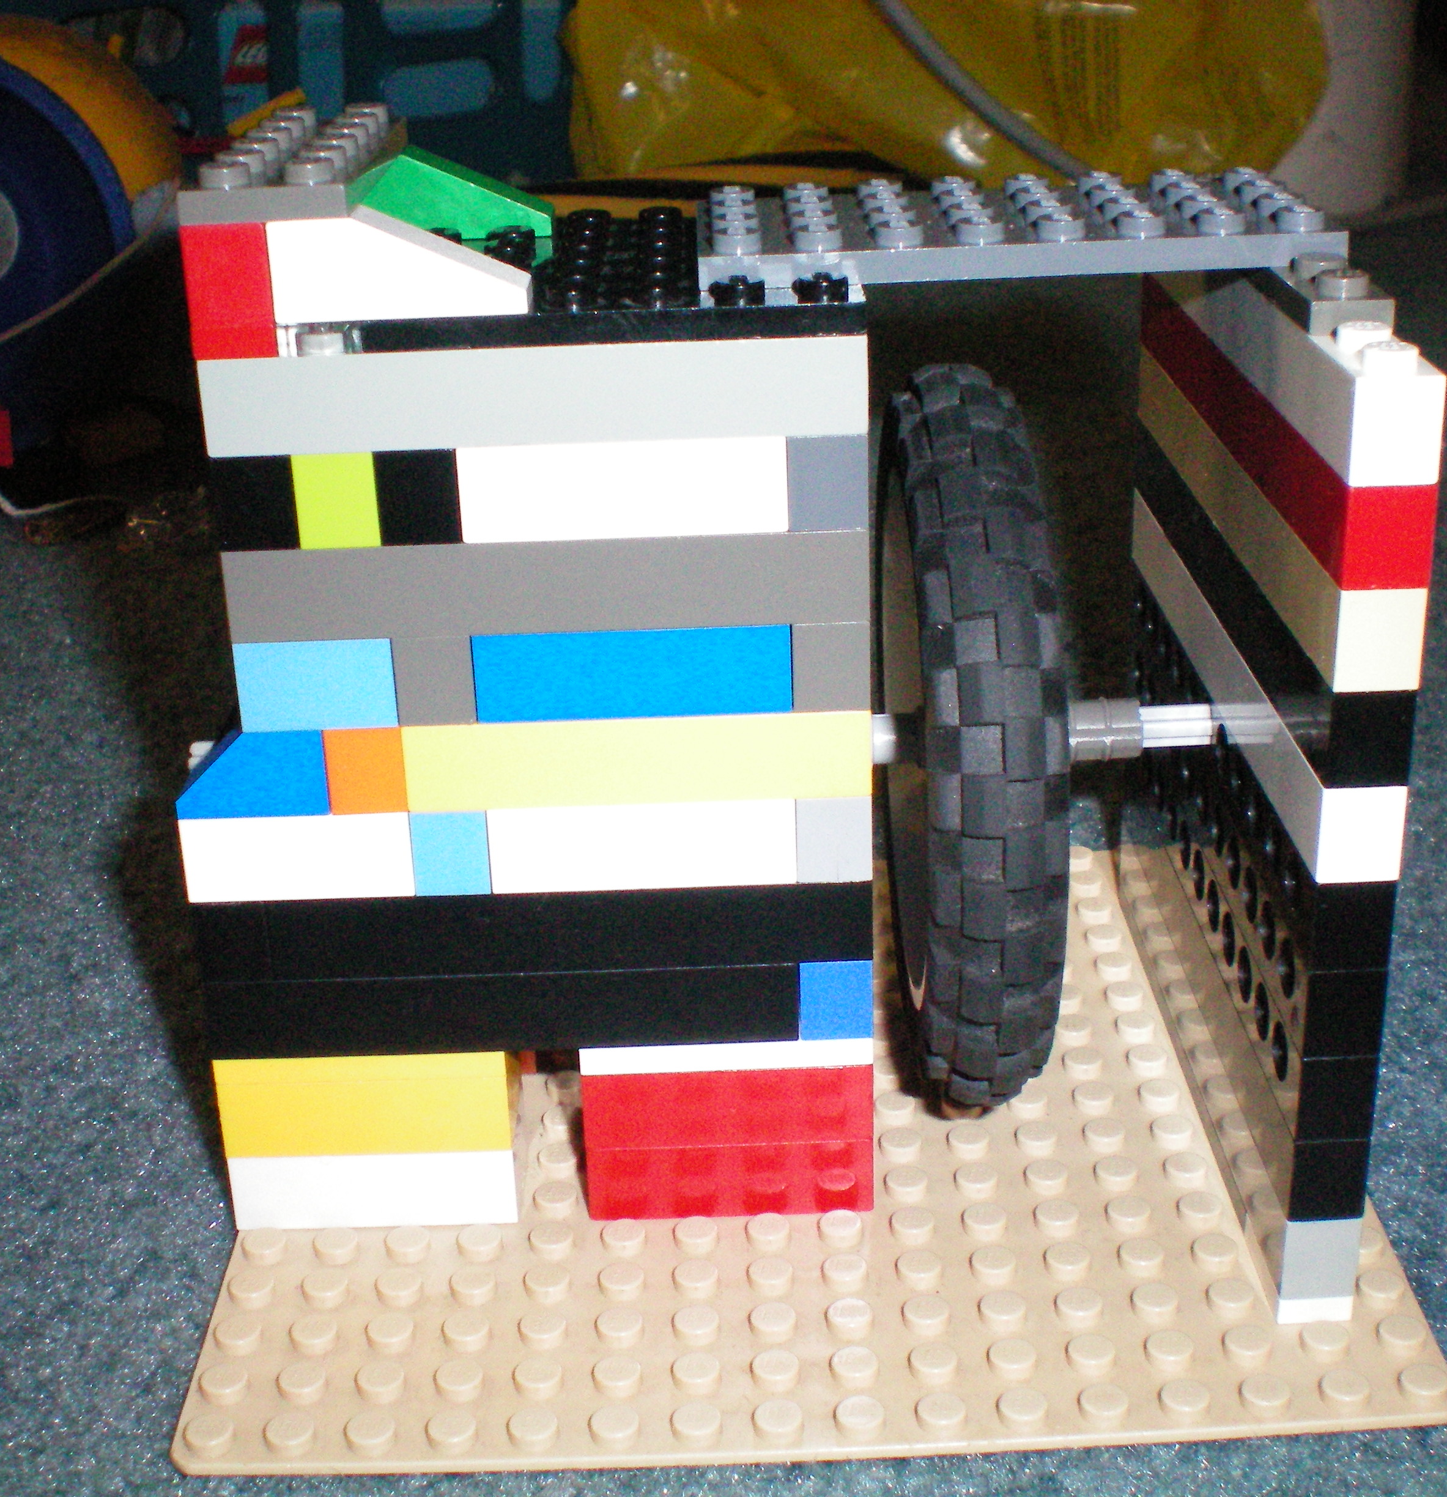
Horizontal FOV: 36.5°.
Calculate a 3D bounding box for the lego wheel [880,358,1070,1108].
[{"bbox_3d":[0.026,-0.001,0.249,0.015,0.082,0.082,-2,23,0],"label":"lego wheel"}]

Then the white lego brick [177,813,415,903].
[{"bbox_3d":[-0.045,0.010,0.234,0.024,0.010,0.008,-2,23,0],"label":"white lego brick"}]

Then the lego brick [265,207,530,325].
[{"bbox_3d":[-0.031,-0.047,0.210,0.024,0.010,0.008,-2,23,0],"label":"lego brick"}]

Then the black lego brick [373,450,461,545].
[{"bbox_3d":[-0.030,-0.026,0.218,0.008,0.010,0.008,-2,23,0],"label":"black lego brick"}]

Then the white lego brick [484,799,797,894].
[{"bbox_3d":[-0.009,0.009,0.233,0.032,0.010,0.008,-2,23,0],"label":"white lego brick"}]

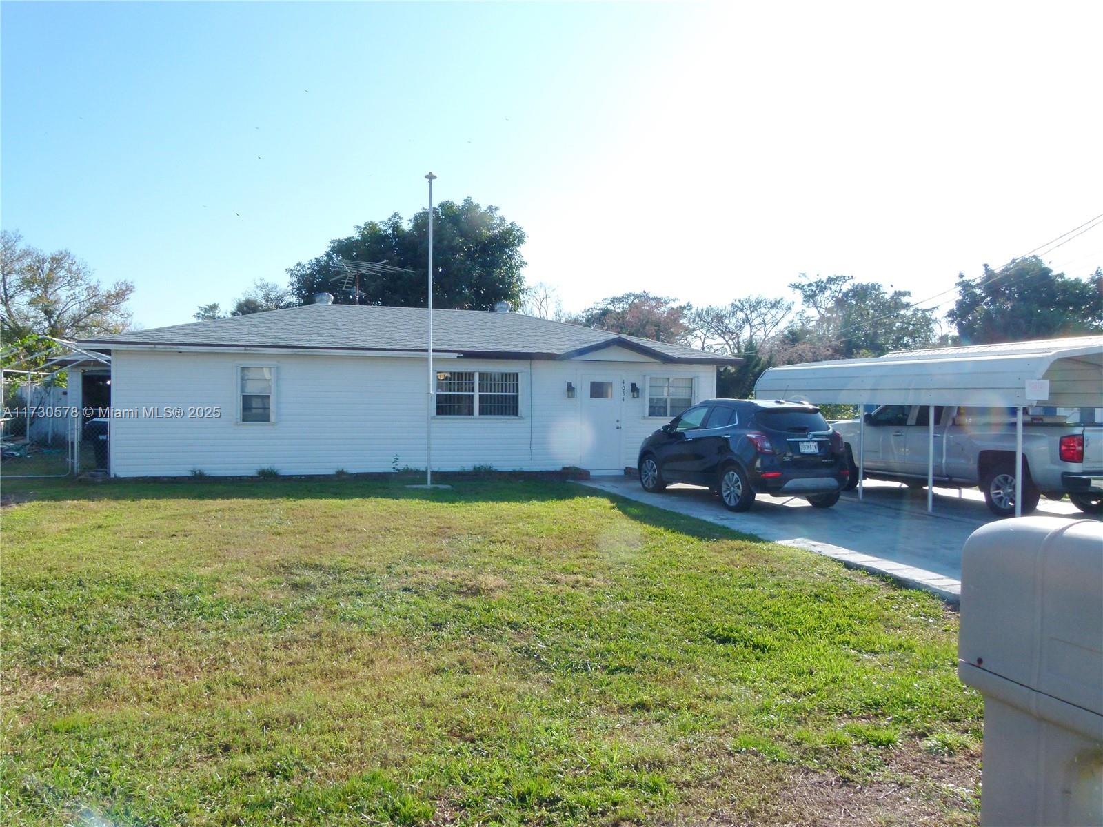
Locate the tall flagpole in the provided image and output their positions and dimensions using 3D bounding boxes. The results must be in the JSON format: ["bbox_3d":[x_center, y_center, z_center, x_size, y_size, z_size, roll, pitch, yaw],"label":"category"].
[{"bbox_3d":[-2.284,-1.592,15.000,0.230,5.909,0.230,0,1,-15],"label":"tall flagpole"}]

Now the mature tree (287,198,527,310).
[{"bbox_3d":[-5.875,-3.836,32.091,9.658,9.604,9.000,1,1,0],"label":"mature tree"}]

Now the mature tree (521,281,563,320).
[{"bbox_3d":[-0.599,-3.437,46.080,2.900,8.405,2.900,1,1,0],"label":"mature tree"}]

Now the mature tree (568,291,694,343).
[{"bbox_3d":[4.504,-3.107,46.075,7.066,7.871,6.500,1,1,0],"label":"mature tree"}]

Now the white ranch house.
[{"bbox_3d":[-3.162,-0.686,19.714,13.033,3.864,8.237,0,1,-15],"label":"white ranch house"}]

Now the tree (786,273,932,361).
[{"bbox_3d":[16.576,-3.263,43.082,8.373,8.595,7.500,1,1,0],"label":"tree"}]

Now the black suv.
[{"bbox_3d":[3.047,0.620,13.592,1.790,1.658,4.277,0,1,-20],"label":"black suv"}]

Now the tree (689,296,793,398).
[{"bbox_3d":[10.212,-2.697,43.070,5.582,7.307,5.300,1,1,0],"label":"tree"}]

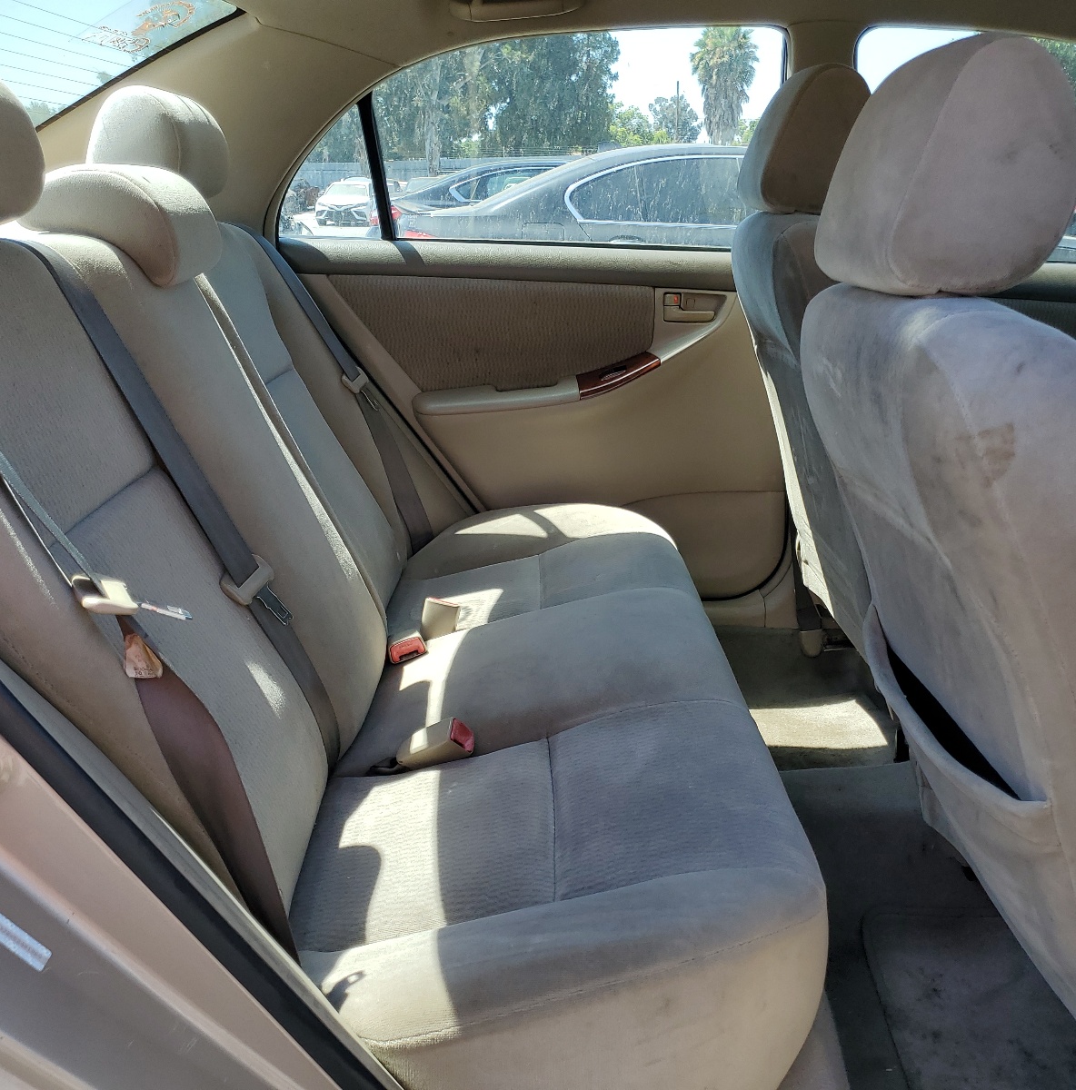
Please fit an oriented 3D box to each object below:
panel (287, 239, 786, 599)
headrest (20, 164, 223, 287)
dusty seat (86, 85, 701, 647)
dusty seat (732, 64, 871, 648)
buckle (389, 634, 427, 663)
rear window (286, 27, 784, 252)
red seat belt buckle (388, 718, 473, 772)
[{"bbox_3d":[-0.008,-0.223,2.128,0.900,0.713,0.110,0,19,-1],"label":"panel"},{"bbox_3d":[-0.520,-0.405,1.363,0.178,0.138,0.235,0,19,-1],"label":"headrest"},{"bbox_3d":[-0.182,-0.235,1.873,0.965,1.010,0.420,0,19,-1],"label":"dusty seat"},{"bbox_3d":[0.718,-0.237,1.848,0.795,1.050,0.470,0,19,-1],"label":"dusty seat"},{"bbox_3d":[-0.201,0.156,1.689,0.047,0.028,0.075,-17,10,-7],"label":"buckle"},{"bbox_3d":[-0.010,-0.719,1.952,0.895,0.370,0.080,0,19,-1],"label":"rear window"},{"bbox_3d":[-0.131,0.256,1.386,0.090,0.036,0.031,-25,34,29],"label":"red seat belt buckle"}]

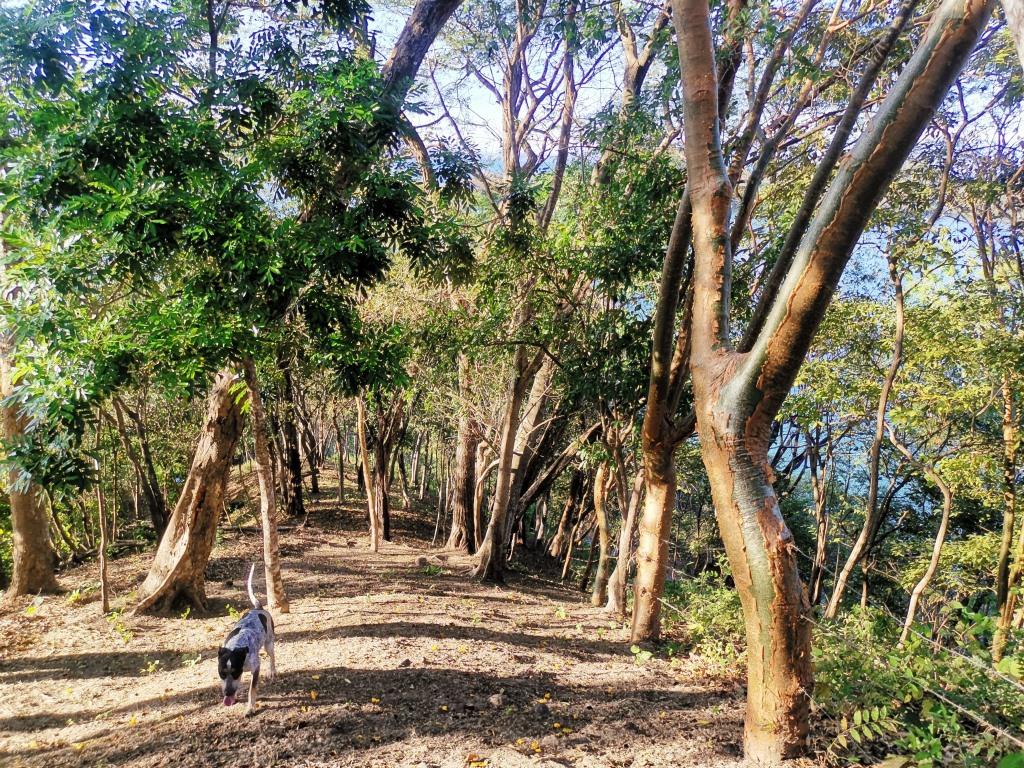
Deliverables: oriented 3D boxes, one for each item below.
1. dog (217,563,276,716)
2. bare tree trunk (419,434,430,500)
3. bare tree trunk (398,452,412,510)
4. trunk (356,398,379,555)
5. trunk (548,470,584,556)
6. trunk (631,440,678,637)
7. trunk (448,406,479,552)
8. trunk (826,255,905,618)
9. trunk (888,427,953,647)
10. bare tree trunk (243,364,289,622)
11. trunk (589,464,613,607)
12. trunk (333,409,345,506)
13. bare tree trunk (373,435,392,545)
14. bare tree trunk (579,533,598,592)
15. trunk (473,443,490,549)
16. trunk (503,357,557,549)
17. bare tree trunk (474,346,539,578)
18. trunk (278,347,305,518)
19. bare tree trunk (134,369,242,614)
[{"bbox_3d":[-1.430,1.390,4.170,0.270,0.680,0.880,0,8,-2],"label":"dog"},{"bbox_3d":[-1.515,1.451,13.330,0.156,1.163,0.160,0,16,0],"label":"bare tree trunk"},{"bbox_3d":[-1.898,1.711,13.524,0.141,1.087,0.141,-7,16,-9],"label":"bare tree trunk"},{"bbox_3d":[-1.765,1.128,9.394,0.110,2.044,0.098,-6,17,-11],"label":"trunk"},{"bbox_3d":[0.696,1.658,9.862,0.141,1.268,0.141,15,16,6],"label":"trunk"},{"bbox_3d":[1.135,1.278,6.156,0.272,1.676,0.256,4,17,11],"label":"trunk"},{"bbox_3d":[-0.524,1.031,8.261,0.295,1.547,0.340,0,16,0],"label":"trunk"},{"bbox_3d":[3.732,0.679,8.117,0.253,4.005,0.169,9,18,25],"label":"trunk"},{"bbox_3d":[3.542,1.334,6.703,0.500,1.915,0.300,0,16,0],"label":"trunk"},{"bbox_3d":[-1.770,0.780,5.600,0.200,1.950,0.180,0,15,0],"label":"bare tree trunk"},{"bbox_3d":[0.754,1.283,6.512,0.140,1.257,0.170,0,16,0],"label":"trunk"},{"bbox_3d":[-2.721,1.163,12.072,0.141,1.582,0.160,0,16,0],"label":"trunk"},{"bbox_3d":[-1.663,1.369,9.881,0.180,1.450,0.180,-2,17,-10],"label":"bare tree trunk"},{"bbox_3d":[0.844,1.944,8.383,0.065,0.729,0.065,12,16,8],"label":"bare tree trunk"},{"bbox_3d":[-0.380,1.403,9.579,0.187,1.438,0.149,2,16,-2],"label":"trunk"},{"bbox_3d":[0.171,0.779,8.563,0.200,2.273,0.200,11,16,2],"label":"trunk"},{"bbox_3d":[-0.045,0.715,6.785,0.525,2.052,0.400,0,16,0],"label":"bare tree trunk"},{"bbox_3d":[-3.046,0.716,10.654,0.320,2.342,0.340,0,16,0],"label":"trunk"},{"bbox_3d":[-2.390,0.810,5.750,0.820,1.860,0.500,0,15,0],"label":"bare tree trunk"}]

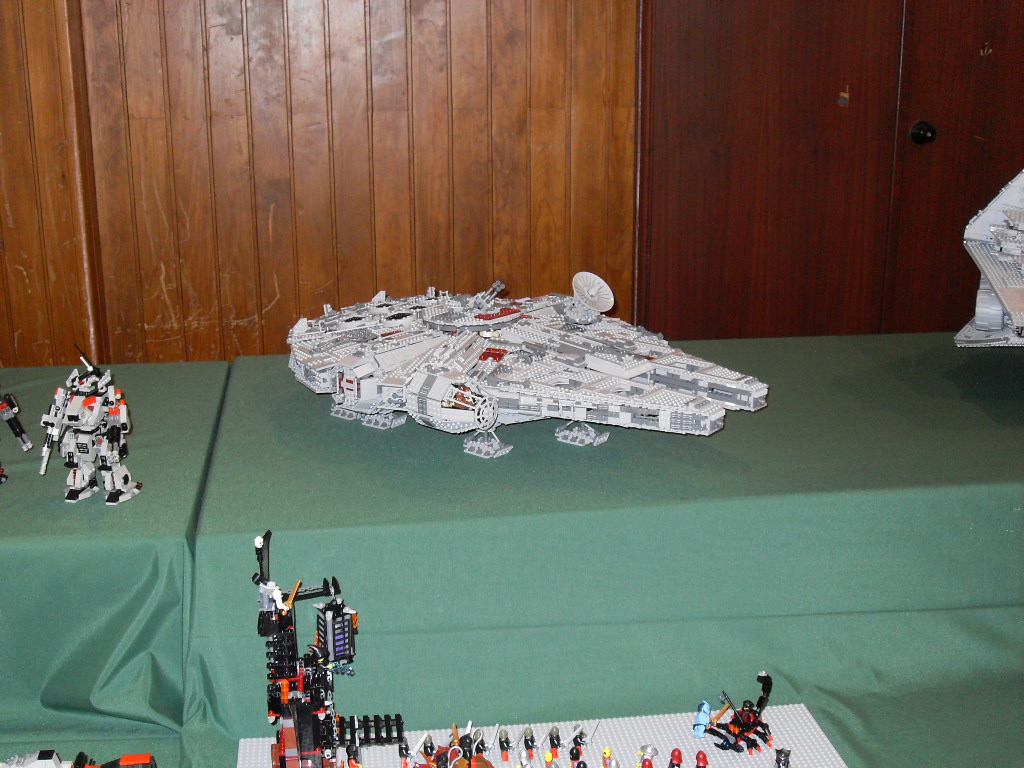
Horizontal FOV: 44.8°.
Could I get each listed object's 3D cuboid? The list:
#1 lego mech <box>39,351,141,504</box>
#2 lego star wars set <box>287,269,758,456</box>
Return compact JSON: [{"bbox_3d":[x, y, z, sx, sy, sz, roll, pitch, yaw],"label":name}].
[{"bbox_3d":[-0.564,0.055,1.666,0.112,0.203,0.080,3,16,16],"label":"lego mech"},{"bbox_3d":[-0.003,-0.055,2.004,0.835,0.217,0.565,11,19,38],"label":"lego star wars set"}]

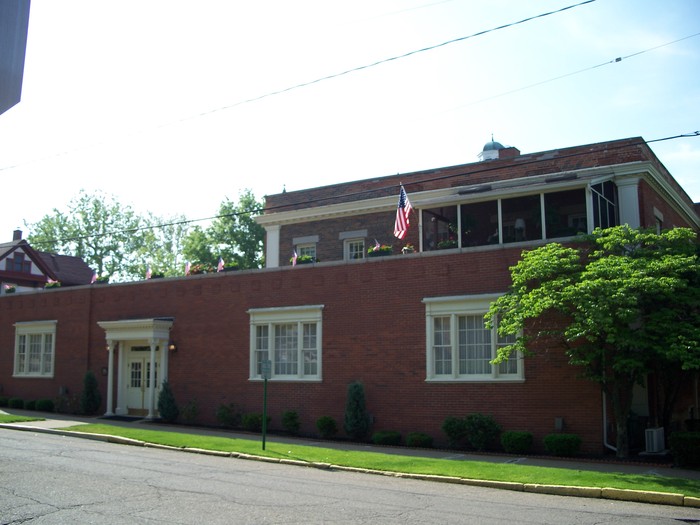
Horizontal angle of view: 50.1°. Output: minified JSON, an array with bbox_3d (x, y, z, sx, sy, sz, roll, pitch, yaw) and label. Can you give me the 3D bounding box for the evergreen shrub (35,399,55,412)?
[{"bbox_3d":[-11.458,5.372,28.108,0.720,0.520,0.720,-5,-9,31],"label":"evergreen shrub"}]

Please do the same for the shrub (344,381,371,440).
[{"bbox_3d":[0.209,4.121,20.834,0.702,1.688,0.702,0,-8,0],"label":"shrub"}]

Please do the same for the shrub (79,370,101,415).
[{"bbox_3d":[-9.337,4.665,26.817,0.780,1.570,0.780,-5,-9,31],"label":"shrub"}]

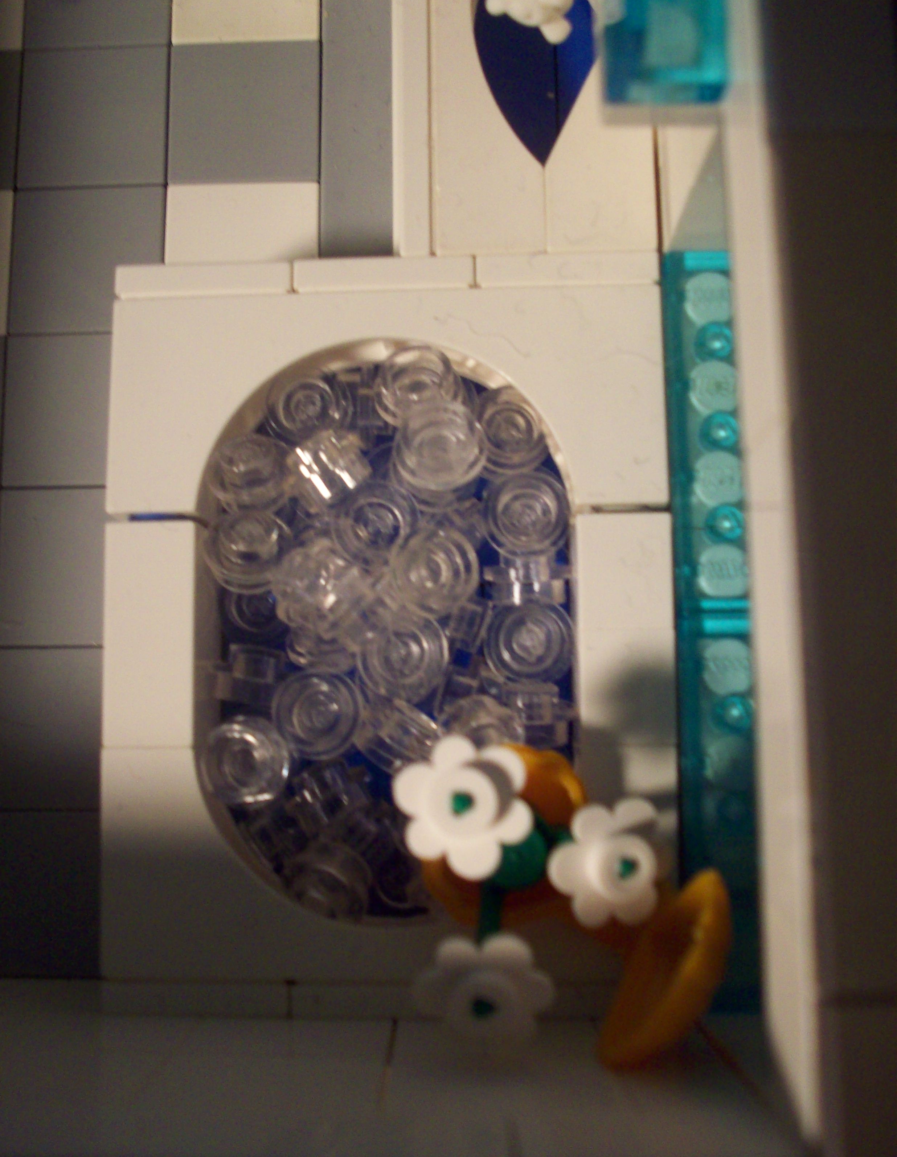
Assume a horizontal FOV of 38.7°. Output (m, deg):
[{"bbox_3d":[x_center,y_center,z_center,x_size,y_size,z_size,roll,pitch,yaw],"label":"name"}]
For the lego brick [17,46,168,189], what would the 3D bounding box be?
[{"bbox_3d":[-0.037,-0.048,0.136,0.016,0.003,0.016,-1,82,2],"label":"lego brick"}]

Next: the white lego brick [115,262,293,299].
[{"bbox_3d":[-0.021,-0.026,0.117,0.016,0.008,0.003,-1,82,2],"label":"white lego brick"}]

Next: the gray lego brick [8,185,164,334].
[{"bbox_3d":[-0.037,-0.033,0.134,0.016,0.003,0.016,-1,82,2],"label":"gray lego brick"}]

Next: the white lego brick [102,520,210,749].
[{"bbox_3d":[-0.025,0.005,0.112,0.008,0.008,0.019,-1,82,2],"label":"white lego brick"}]

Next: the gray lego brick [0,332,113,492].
[{"bbox_3d":[-0.037,-0.017,0.132,0.016,0.003,0.016,-1,82,2],"label":"gray lego brick"}]

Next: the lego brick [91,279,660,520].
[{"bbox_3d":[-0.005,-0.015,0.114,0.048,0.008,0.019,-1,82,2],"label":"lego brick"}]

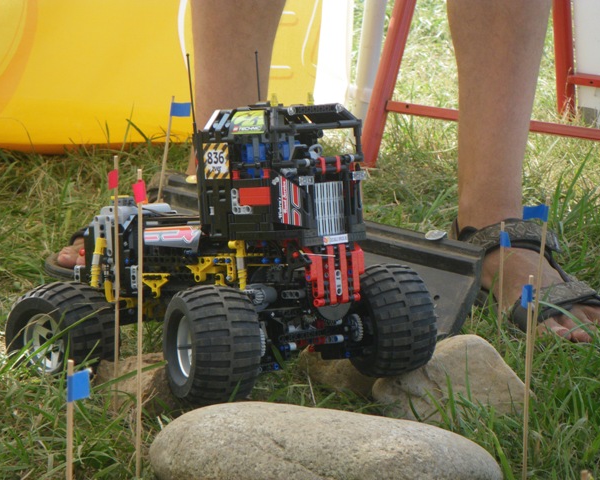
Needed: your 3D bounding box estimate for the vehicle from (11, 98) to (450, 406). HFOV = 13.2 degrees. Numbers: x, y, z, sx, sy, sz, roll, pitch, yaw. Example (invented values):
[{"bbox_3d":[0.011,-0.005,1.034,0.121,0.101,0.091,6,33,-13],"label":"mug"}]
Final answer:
[{"bbox_3d":[-0.073,0.004,2.446,0.333,0.259,0.250,0,5,45],"label":"vehicle"}]

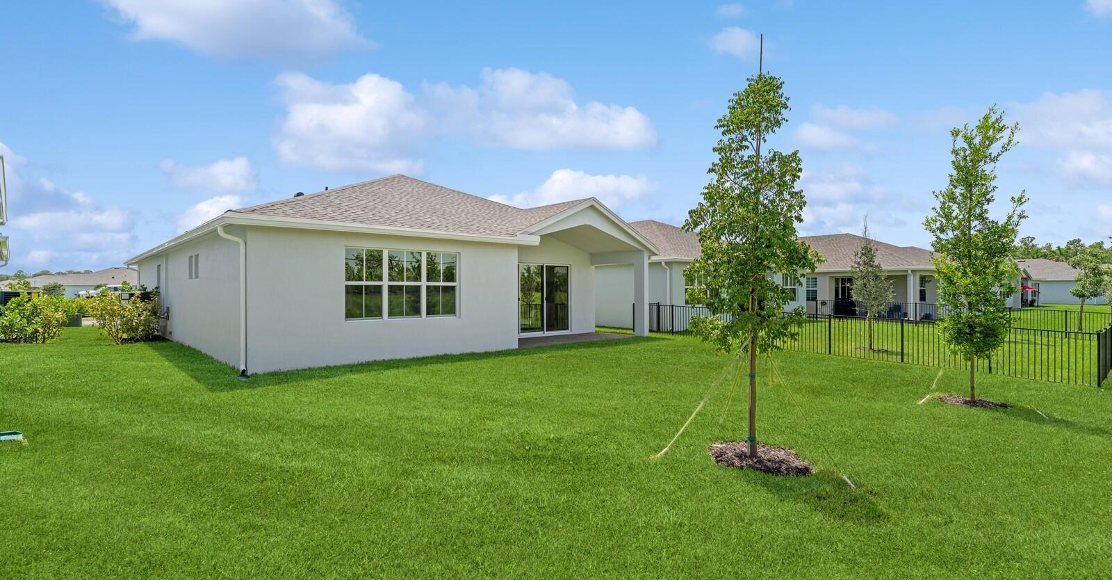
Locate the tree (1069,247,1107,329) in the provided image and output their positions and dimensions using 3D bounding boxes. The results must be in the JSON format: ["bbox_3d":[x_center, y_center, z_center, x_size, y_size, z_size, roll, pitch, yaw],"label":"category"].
[{"bbox_3d":[28.000,-0.100,26.000,1.700,4.350,1.700,0,0,0],"label":"tree"}]

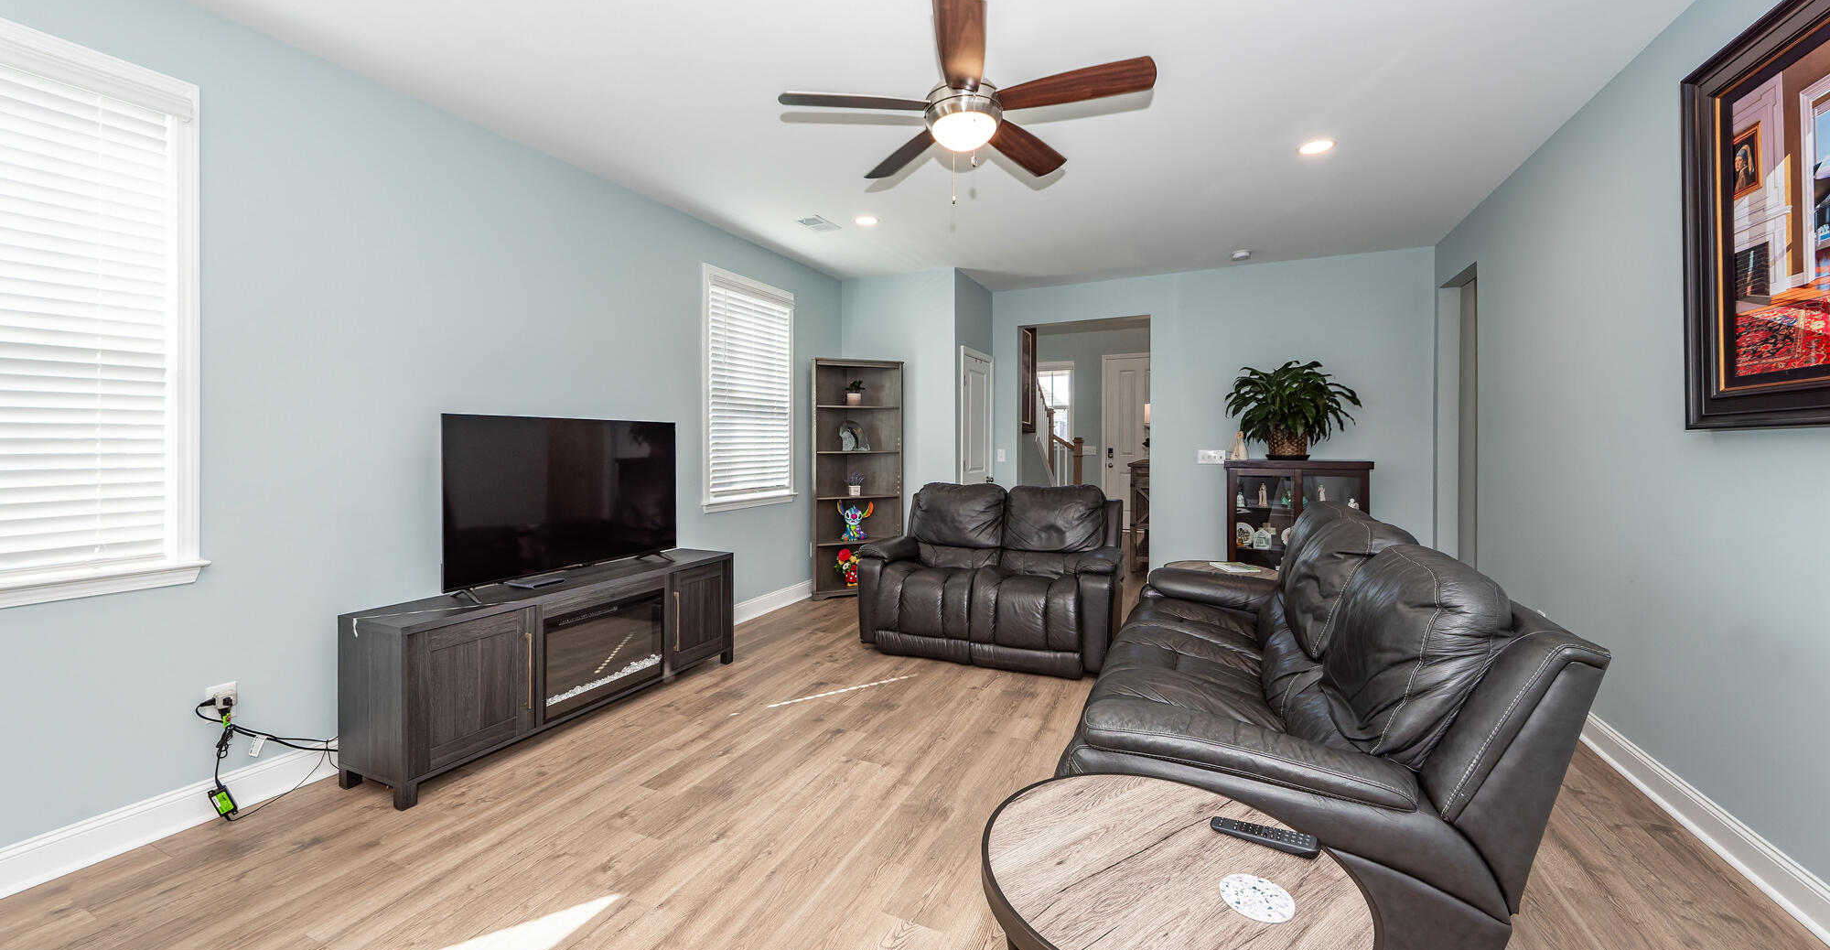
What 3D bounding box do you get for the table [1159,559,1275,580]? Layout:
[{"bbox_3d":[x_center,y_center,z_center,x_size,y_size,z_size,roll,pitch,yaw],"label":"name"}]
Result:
[{"bbox_3d":[1.673,0.824,3.356,0.570,0.590,0.570,1,3,27],"label":"table"}]

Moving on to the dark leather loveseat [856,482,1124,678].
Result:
[{"bbox_3d":[0.522,0.573,4.047,1.560,1.010,1.000,1,3,20],"label":"dark leather loveseat"}]

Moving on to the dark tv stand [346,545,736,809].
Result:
[{"bbox_3d":[-1.622,0.822,2.976,0.390,0.640,1.660,1,3,27],"label":"dark tv stand"}]

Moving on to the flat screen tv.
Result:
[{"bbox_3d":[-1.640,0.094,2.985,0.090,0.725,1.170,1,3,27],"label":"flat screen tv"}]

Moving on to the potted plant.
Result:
[{"bbox_3d":[2.912,-0.495,4.767,0.850,0.780,0.750,1,3,27],"label":"potted plant"}]

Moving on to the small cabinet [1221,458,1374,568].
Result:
[{"bbox_3d":[2.998,0.461,4.835,0.950,1.140,0.380,1,3,27],"label":"small cabinet"}]

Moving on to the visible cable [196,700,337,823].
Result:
[{"bbox_3d":[-2.314,0.984,2.196,0.100,0.410,0.360,1,3,27],"label":"visible cable"}]

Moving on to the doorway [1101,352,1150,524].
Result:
[{"bbox_3d":[3.163,-0.441,8.548,1.050,2.500,0.150,1,3,27],"label":"doorway"}]

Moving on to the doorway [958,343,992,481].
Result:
[{"bbox_3d":[0.583,-0.084,5.746,0.120,2.120,0.860,1,3,27],"label":"doorway"}]

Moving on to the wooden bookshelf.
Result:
[{"bbox_3d":[-0.512,0.012,5.407,0.840,1.970,0.470,-1,3,-18],"label":"wooden bookshelf"}]

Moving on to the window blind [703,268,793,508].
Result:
[{"bbox_3d":[-1.174,-0.608,4.488,0.080,1.620,0.930,1,3,27],"label":"window blind"}]

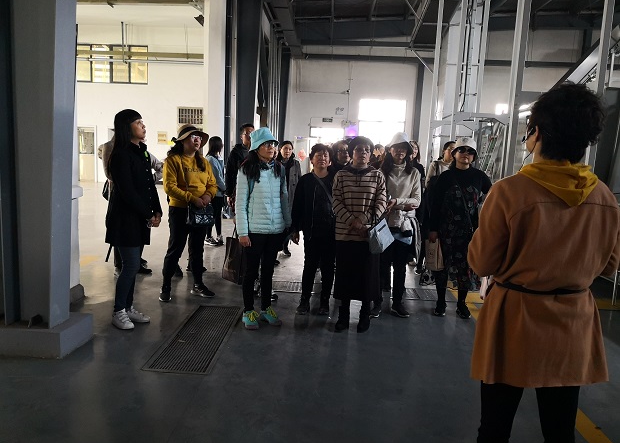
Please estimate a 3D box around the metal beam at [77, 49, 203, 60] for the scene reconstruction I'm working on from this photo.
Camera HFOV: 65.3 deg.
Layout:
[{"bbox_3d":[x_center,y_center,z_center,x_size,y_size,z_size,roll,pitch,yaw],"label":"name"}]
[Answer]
[{"bbox_3d":[-5.674,-5.549,16.068,4.300,0.170,0.170,2,9,2],"label":"metal beam"}]

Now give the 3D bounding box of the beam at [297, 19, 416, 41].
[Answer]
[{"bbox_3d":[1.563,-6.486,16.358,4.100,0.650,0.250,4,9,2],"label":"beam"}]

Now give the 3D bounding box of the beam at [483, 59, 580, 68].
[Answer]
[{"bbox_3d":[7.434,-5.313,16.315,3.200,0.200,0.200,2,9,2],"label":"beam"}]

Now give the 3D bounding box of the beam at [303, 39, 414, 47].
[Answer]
[{"bbox_3d":[1.732,-6.358,17.274,4.200,0.240,0.240,3,7,2],"label":"beam"}]

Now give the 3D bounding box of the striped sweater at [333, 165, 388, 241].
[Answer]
[{"bbox_3d":[0.416,-0.148,3.980,0.470,0.640,0.300,3,7,4],"label":"striped sweater"}]

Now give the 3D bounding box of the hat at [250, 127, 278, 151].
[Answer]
[{"bbox_3d":[-0.383,-0.672,3.987,0.250,0.170,0.270,-4,-8,-39],"label":"hat"}]

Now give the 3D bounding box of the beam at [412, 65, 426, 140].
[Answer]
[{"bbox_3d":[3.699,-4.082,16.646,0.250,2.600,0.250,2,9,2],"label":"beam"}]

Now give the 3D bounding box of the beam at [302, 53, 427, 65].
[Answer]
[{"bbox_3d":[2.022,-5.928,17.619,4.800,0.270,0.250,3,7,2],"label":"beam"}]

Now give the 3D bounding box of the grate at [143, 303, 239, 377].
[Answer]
[{"bbox_3d":[-0.844,0.903,3.799,0.425,0.040,1.380,3,7,2],"label":"grate"}]

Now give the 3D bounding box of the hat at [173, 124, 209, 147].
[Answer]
[{"bbox_3d":[-1.112,-0.791,4.500,0.330,0.170,0.310,-16,-6,44],"label":"hat"}]

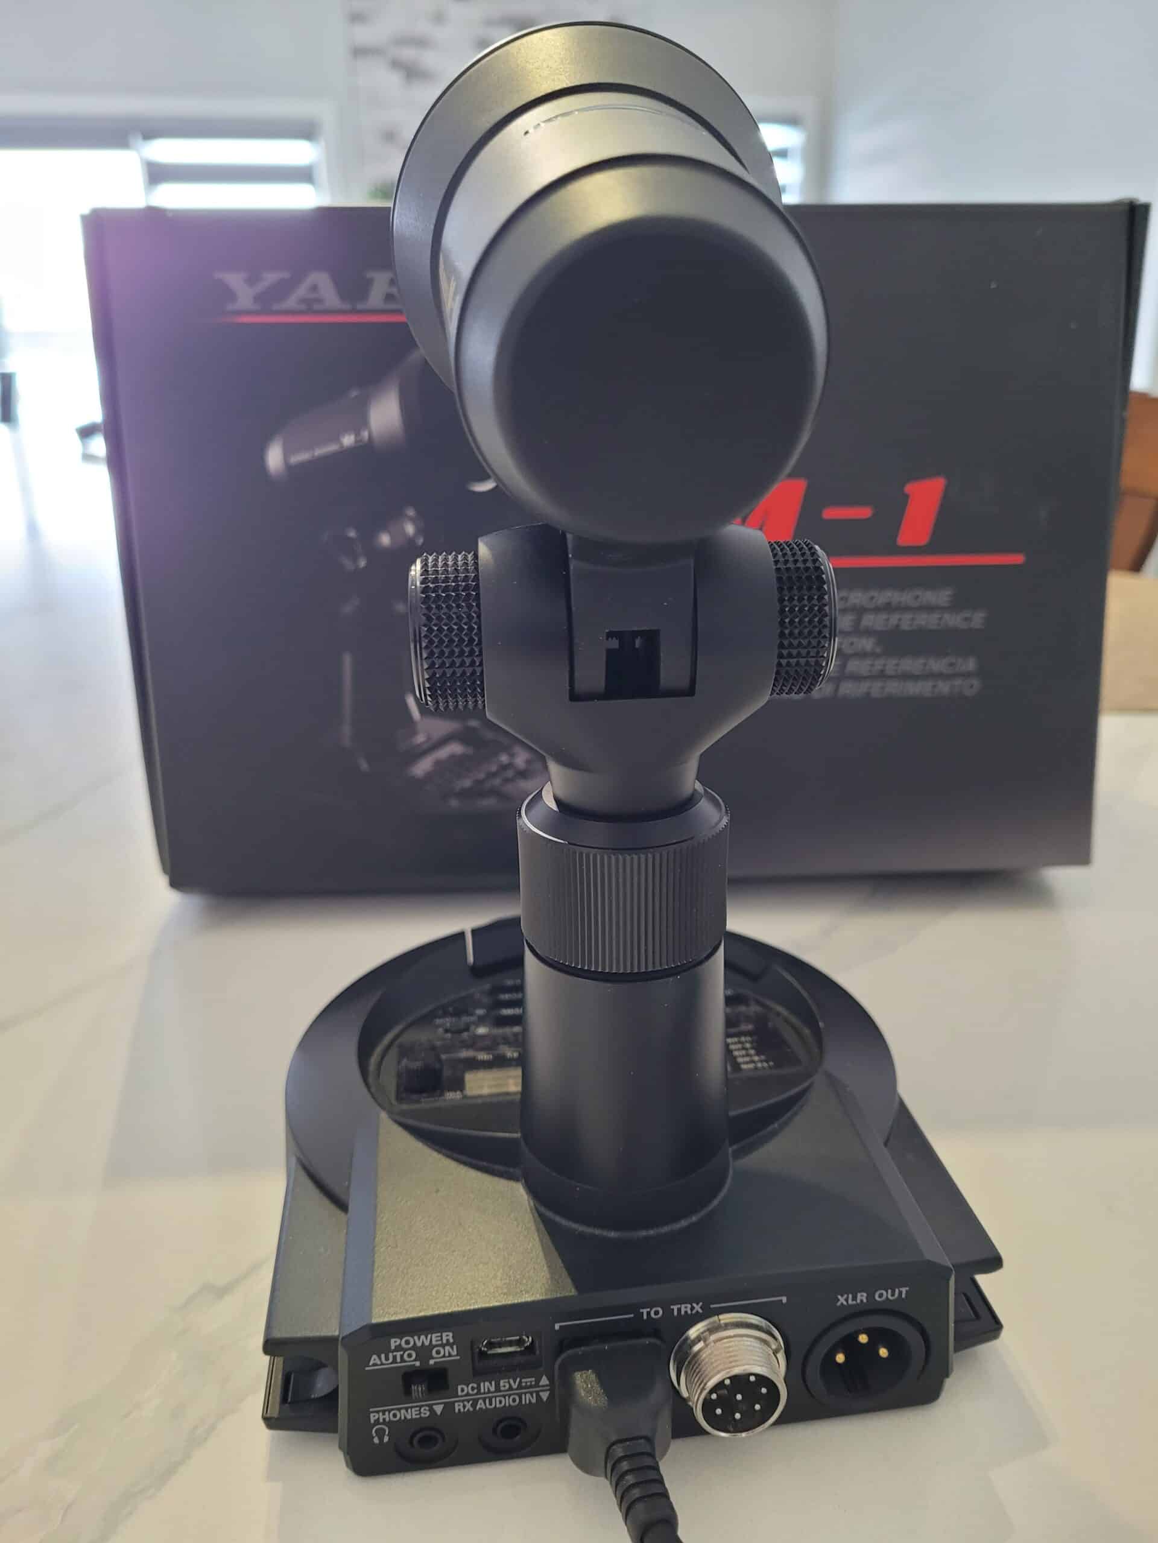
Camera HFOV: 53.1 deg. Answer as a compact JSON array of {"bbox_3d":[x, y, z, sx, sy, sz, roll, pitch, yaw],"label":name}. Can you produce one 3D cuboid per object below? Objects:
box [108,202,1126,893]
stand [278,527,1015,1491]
[{"bbox_3d":[0.014,-0.082,0.432,0.317,0.212,0.130,-1,16,-1],"label":"box"},{"bbox_3d":[0.003,0.018,0.246,0.143,0.154,0.167,-4,21,-7],"label":"stand"}]

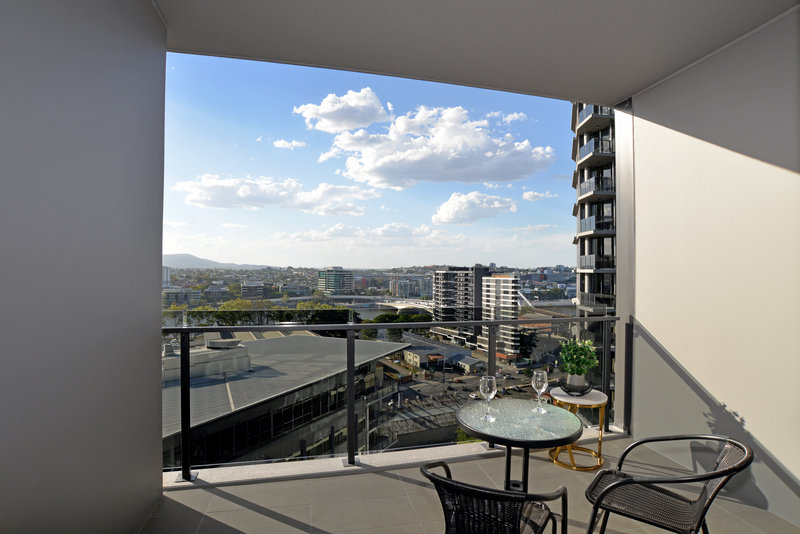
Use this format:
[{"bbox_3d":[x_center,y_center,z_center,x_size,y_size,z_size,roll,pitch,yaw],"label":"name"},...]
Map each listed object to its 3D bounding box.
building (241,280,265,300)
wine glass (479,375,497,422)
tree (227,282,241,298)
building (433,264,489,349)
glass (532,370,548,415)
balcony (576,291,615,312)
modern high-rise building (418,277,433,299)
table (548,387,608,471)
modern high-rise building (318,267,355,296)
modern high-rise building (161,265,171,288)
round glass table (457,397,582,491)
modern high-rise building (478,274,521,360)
[{"bbox_3d":[-224.881,34.661,609.855,34.000,29.000,26.000,0,0,-6],"label":"building"},{"bbox_3d":[0.465,0.686,2.097,0.089,0.216,0.089,0,0,0],"label":"wine glass"},{"bbox_3d":[-237.203,34.987,569.853,18.000,21.000,18.000,0,0,0],"label":"tree"},{"bbox_3d":[43.200,25.221,279.893,17.000,52.000,49.000,0,0,-29],"label":"building"},{"bbox_3d":[0.780,0.688,2.225,0.087,0.214,0.087,0,0,0],"label":"glass"},{"bbox_3d":[17.000,2.945,33.287,3.400,1.420,2.800,0,0,-9],"label":"balcony"},{"bbox_3d":[41.727,33.249,629.861,24.000,34.000,22.000,0,0,12],"label":"modern high-rise building"},{"bbox_3d":[1.364,1.241,3.096,0.420,0.485,0.420,0,0,0],"label":"table"},{"bbox_3d":[-110.372,23.510,689.904,50.000,47.000,32.000,0,0,-27],"label":"modern high-rise building"},{"bbox_3d":[-535.629,25.970,909.895,26.000,50.000,26.000,0,0,-18],"label":"modern high-rise building"},{"bbox_3d":[0.633,1.134,2.107,0.585,0.690,0.585,0,0,0],"label":"round glass table"},{"bbox_3d":[62.400,28.562,243.378,12.000,50.000,23.000,0,0,-44],"label":"modern high-rise building"}]

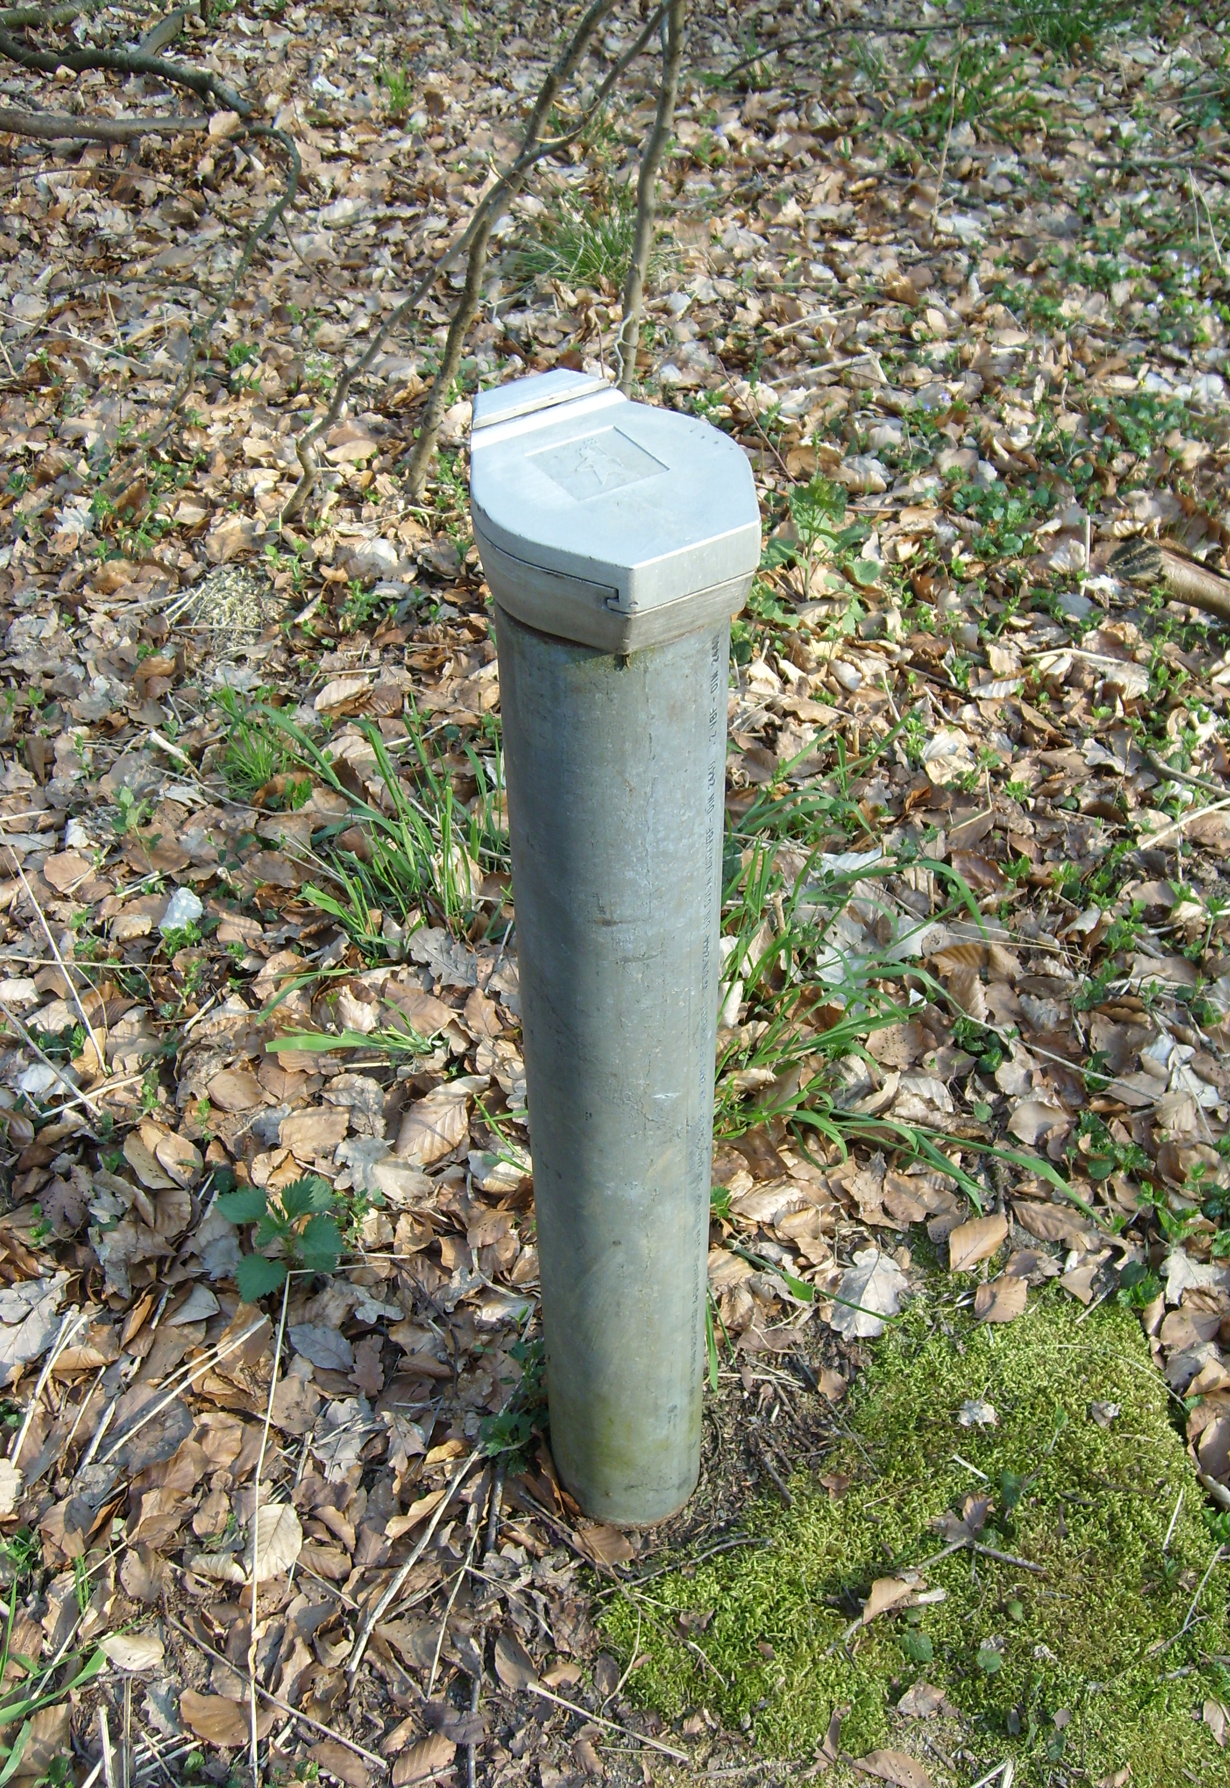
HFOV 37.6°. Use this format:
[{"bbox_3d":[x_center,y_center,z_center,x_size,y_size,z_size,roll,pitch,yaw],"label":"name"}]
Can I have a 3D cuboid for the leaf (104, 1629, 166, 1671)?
[{"bbox_3d":[-0.413,0.649,1.547,0.059,0.020,0.031,4,42,5],"label":"leaf"}]

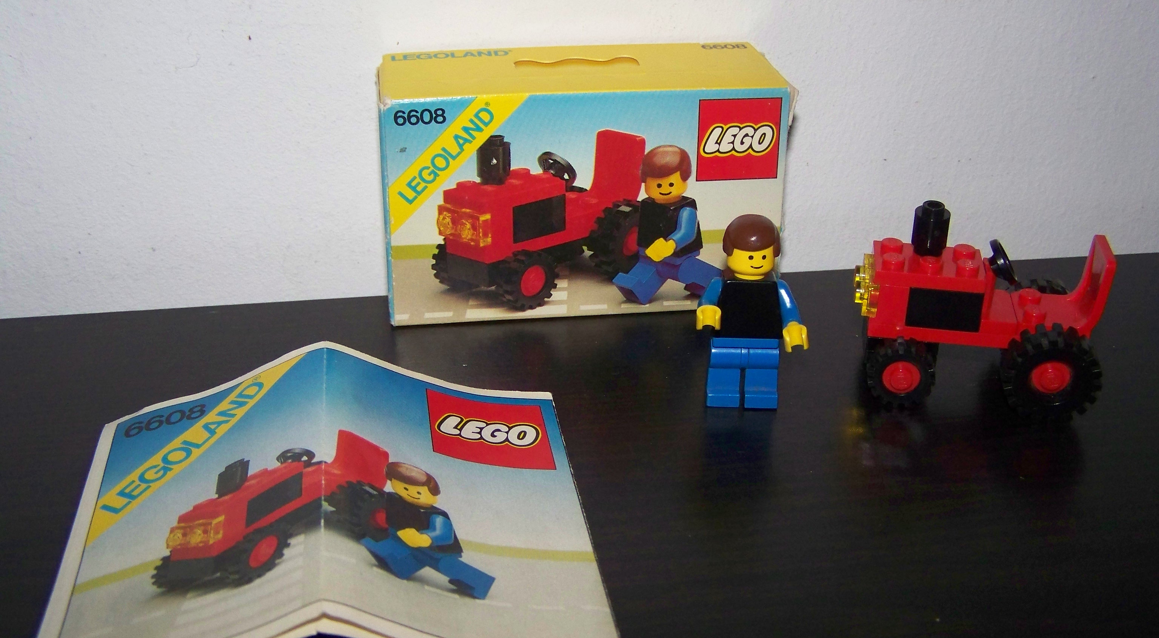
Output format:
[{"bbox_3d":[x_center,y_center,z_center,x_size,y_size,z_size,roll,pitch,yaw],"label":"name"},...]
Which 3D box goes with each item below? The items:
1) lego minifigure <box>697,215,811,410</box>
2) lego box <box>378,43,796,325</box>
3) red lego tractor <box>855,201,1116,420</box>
[{"bbox_3d":[0.037,-0.001,0.279,0.024,0.042,0.015,1,26,2],"label":"lego minifigure"},{"bbox_3d":[0.000,-0.036,0.332,0.097,0.058,0.042,-3,27,-7],"label":"lego box"},{"bbox_3d":[0.089,-0.004,0.287,0.053,0.041,0.032,4,27,8],"label":"red lego tractor"}]

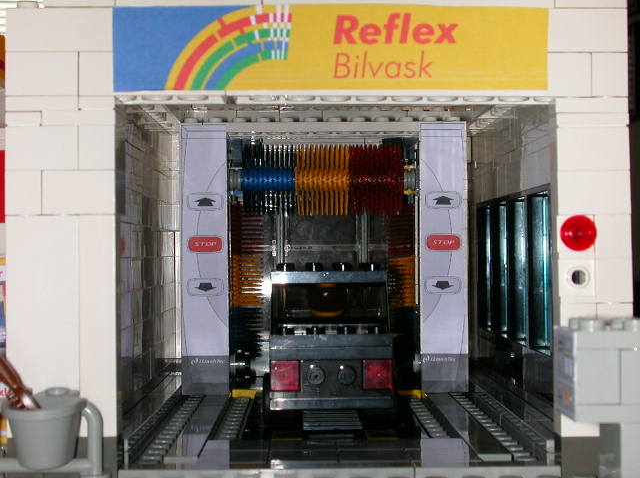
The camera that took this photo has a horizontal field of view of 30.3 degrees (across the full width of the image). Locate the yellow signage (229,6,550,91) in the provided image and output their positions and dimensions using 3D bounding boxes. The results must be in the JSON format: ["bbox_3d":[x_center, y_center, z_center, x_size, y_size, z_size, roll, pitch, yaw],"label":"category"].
[{"bbox_3d":[0.015,-0.041,0.257,0.070,0.018,0.002,0,-1,-1],"label":"yellow signage"}]

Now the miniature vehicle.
[{"bbox_3d":[0.003,0.029,0.343,0.034,0.042,0.080,0,-1,-1],"label":"miniature vehicle"}]

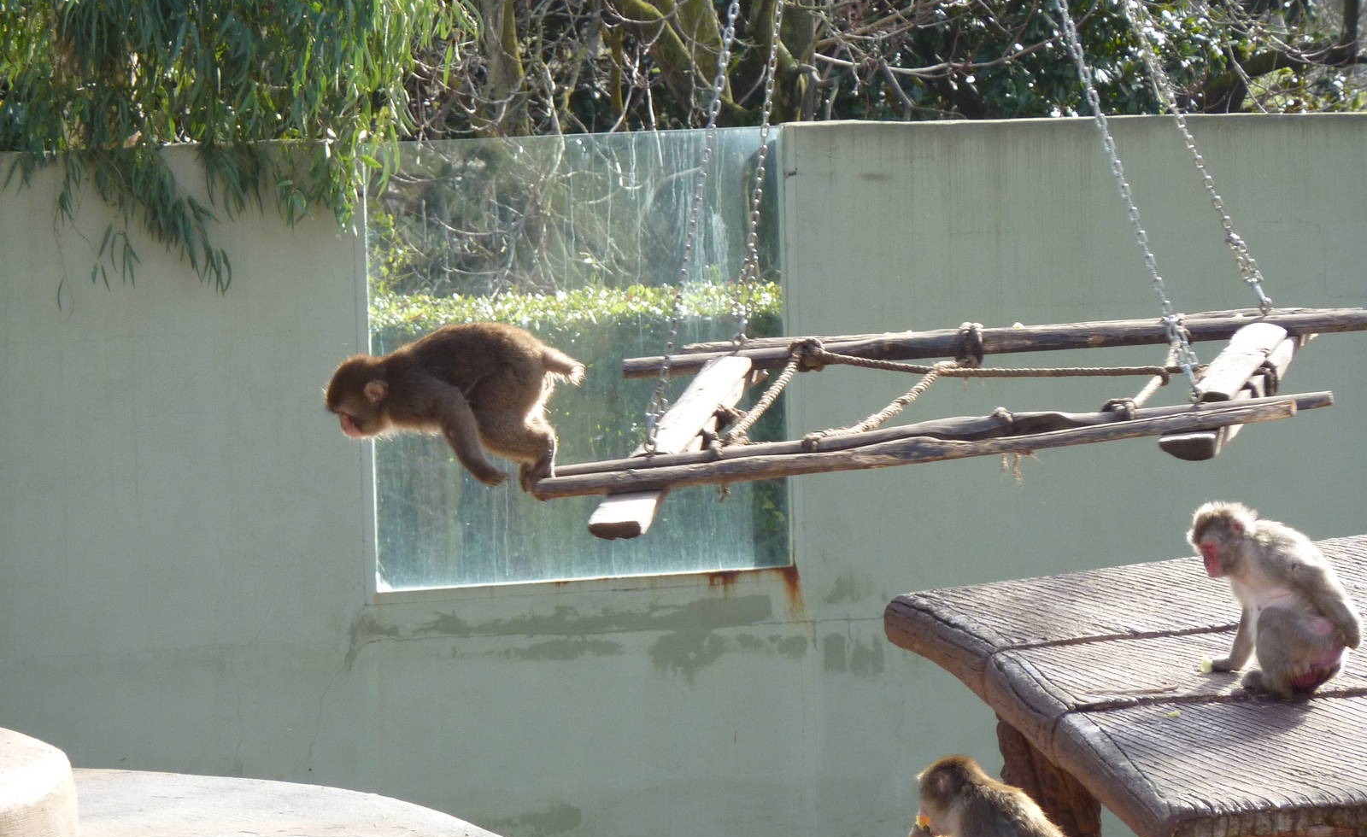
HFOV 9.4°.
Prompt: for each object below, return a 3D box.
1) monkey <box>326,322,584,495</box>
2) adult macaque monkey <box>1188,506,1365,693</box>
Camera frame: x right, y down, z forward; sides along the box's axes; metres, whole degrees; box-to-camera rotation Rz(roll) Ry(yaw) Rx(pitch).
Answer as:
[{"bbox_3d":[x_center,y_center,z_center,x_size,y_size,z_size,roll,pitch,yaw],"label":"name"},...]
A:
[{"bbox_3d":[-0.490,-0.022,17.800,0.550,0.350,0.210,-1,14,0],"label":"monkey"},{"bbox_3d":[1.341,0.410,18.800,0.390,0.430,0.280,-3,14,-4],"label":"adult macaque monkey"}]

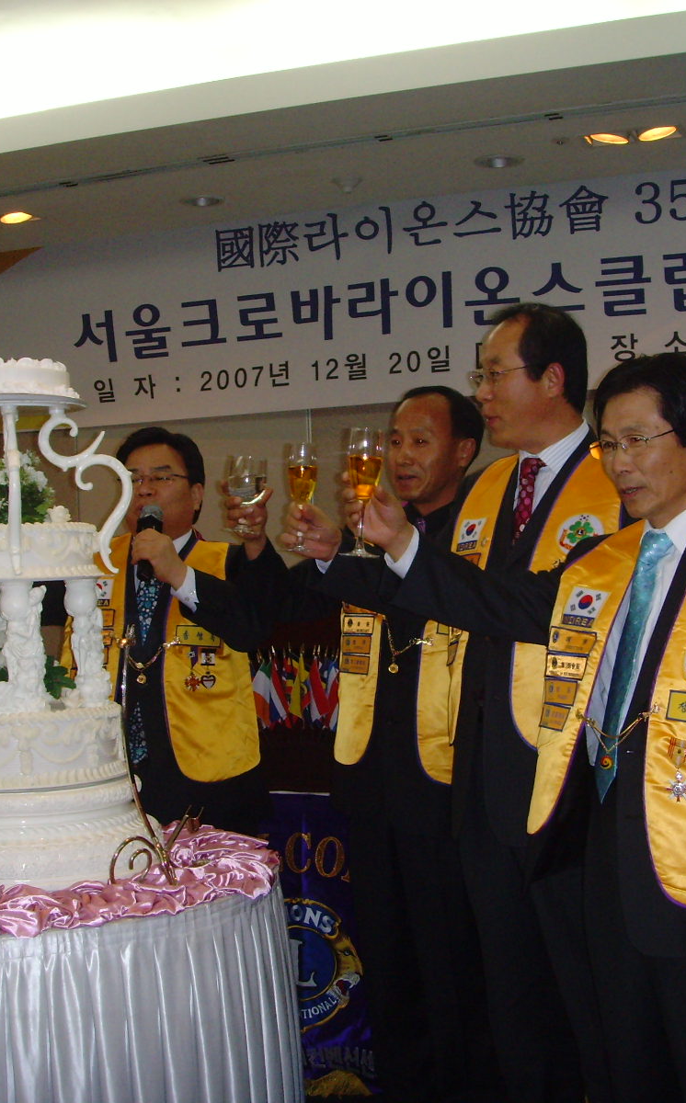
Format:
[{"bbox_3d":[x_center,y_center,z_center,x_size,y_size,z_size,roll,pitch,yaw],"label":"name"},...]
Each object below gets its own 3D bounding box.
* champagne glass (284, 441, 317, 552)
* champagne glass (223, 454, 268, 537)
[{"bbox_3d":[-0.073,-0.097,2.950,0.056,0.193,0.056,1,-1,0],"label":"champagne glass"},{"bbox_3d":[-0.200,-0.115,3.430,0.079,0.166,0.079,6,-1,0],"label":"champagne glass"}]

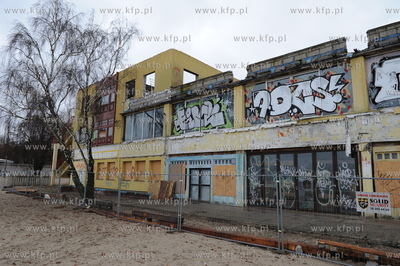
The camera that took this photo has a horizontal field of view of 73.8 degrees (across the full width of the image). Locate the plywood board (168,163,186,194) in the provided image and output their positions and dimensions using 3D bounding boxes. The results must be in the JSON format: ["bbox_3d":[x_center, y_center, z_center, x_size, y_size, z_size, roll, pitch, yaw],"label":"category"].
[{"bbox_3d":[-1.570,3.097,18.132,1.582,1.973,0.100,-7,-12,40],"label":"plywood board"}]

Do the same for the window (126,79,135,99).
[{"bbox_3d":[-6.041,-3.713,23.380,1.399,1.733,0.220,-7,-12,40],"label":"window"}]

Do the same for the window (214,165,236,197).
[{"bbox_3d":[1.408,2.780,15.574,1.638,1.765,0.100,-7,-12,40],"label":"window"}]

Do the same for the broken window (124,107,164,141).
[{"bbox_3d":[-4.588,-0.632,21.593,5.120,2.361,0.200,-7,-12,40],"label":"broken window"}]

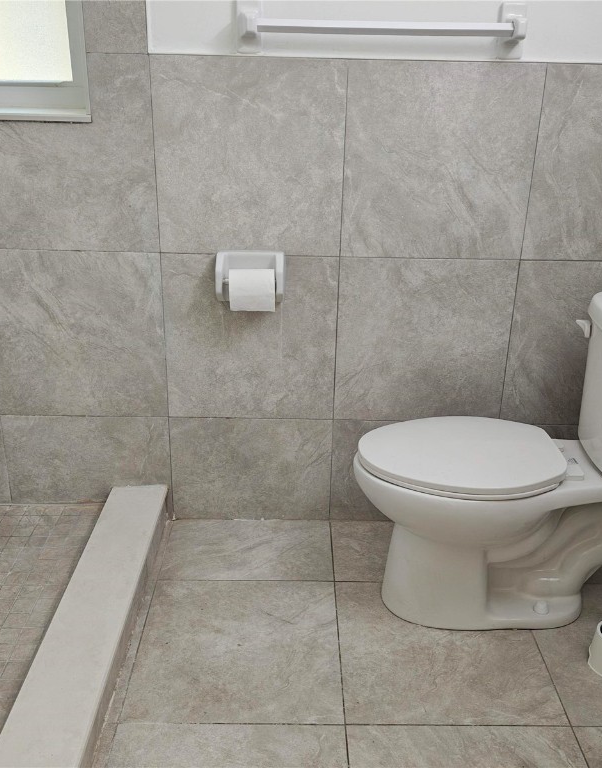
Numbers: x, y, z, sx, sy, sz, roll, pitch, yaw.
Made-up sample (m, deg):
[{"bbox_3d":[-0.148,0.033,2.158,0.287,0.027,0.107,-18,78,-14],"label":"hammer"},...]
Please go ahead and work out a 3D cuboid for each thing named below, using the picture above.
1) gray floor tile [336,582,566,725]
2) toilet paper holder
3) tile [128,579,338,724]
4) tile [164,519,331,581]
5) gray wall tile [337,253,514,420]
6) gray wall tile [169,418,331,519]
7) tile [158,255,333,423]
[{"bbox_3d":[0.317,0.606,1.700,0.455,0.012,0.453,1,23,-1],"label":"gray floor tile"},{"bbox_3d":[-0.129,-0.257,1.847,0.171,0.133,0.075,1,23,-1],"label":"toilet paper holder"},{"bbox_3d":[-0.138,0.599,1.693,0.455,0.012,0.453,1,23,-1],"label":"tile"},{"bbox_3d":[-0.141,0.457,2.033,0.455,0.012,0.283,1,23,-1],"label":"tile"},{"bbox_3d":[0.321,-0.109,1.947,0.452,0.454,0.012,1,23,-1],"label":"gray wall tile"},{"bbox_3d":[-0.140,0.243,2.090,0.452,0.327,0.012,1,23,-1],"label":"gray wall tile"},{"bbox_3d":[-0.131,-0.117,1.939,0.452,0.454,0.012,1,23,-1],"label":"tile"}]

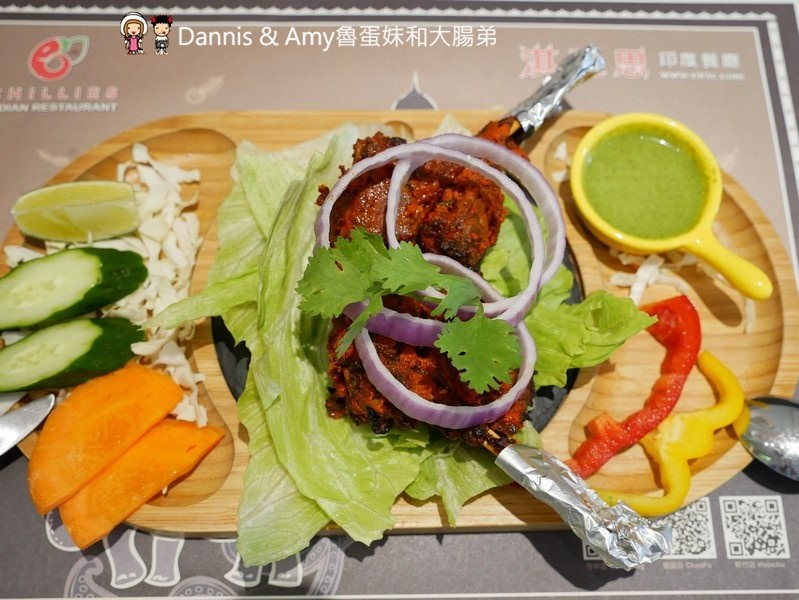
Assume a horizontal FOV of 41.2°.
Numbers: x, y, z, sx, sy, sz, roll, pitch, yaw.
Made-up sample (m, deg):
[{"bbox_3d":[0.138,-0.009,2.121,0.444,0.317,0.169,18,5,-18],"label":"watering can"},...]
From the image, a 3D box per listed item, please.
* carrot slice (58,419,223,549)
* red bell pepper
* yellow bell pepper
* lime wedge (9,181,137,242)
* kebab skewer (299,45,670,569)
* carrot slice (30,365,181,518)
[{"bbox_3d":[-0.098,0.064,0.400,0.065,0.007,0.028,-39,74,-16],"label":"carrot slice"},{"bbox_3d":[0.096,0.036,0.423,0.028,0.015,0.089,27,70,9],"label":"red bell pepper"},{"bbox_3d":[0.108,0.056,0.412,0.030,0.017,0.076,40,72,13],"label":"yellow bell pepper"},{"bbox_3d":[-0.132,-0.036,0.434,0.051,0.021,0.025,-2,68,-3],"label":"lime wedge"},{"bbox_3d":[0.030,-0.012,0.413,0.134,0.050,0.224,0,68,-2],"label":"kebab skewer"},{"bbox_3d":[-0.116,0.047,0.400,0.030,0.007,0.067,43,73,14],"label":"carrot slice"}]

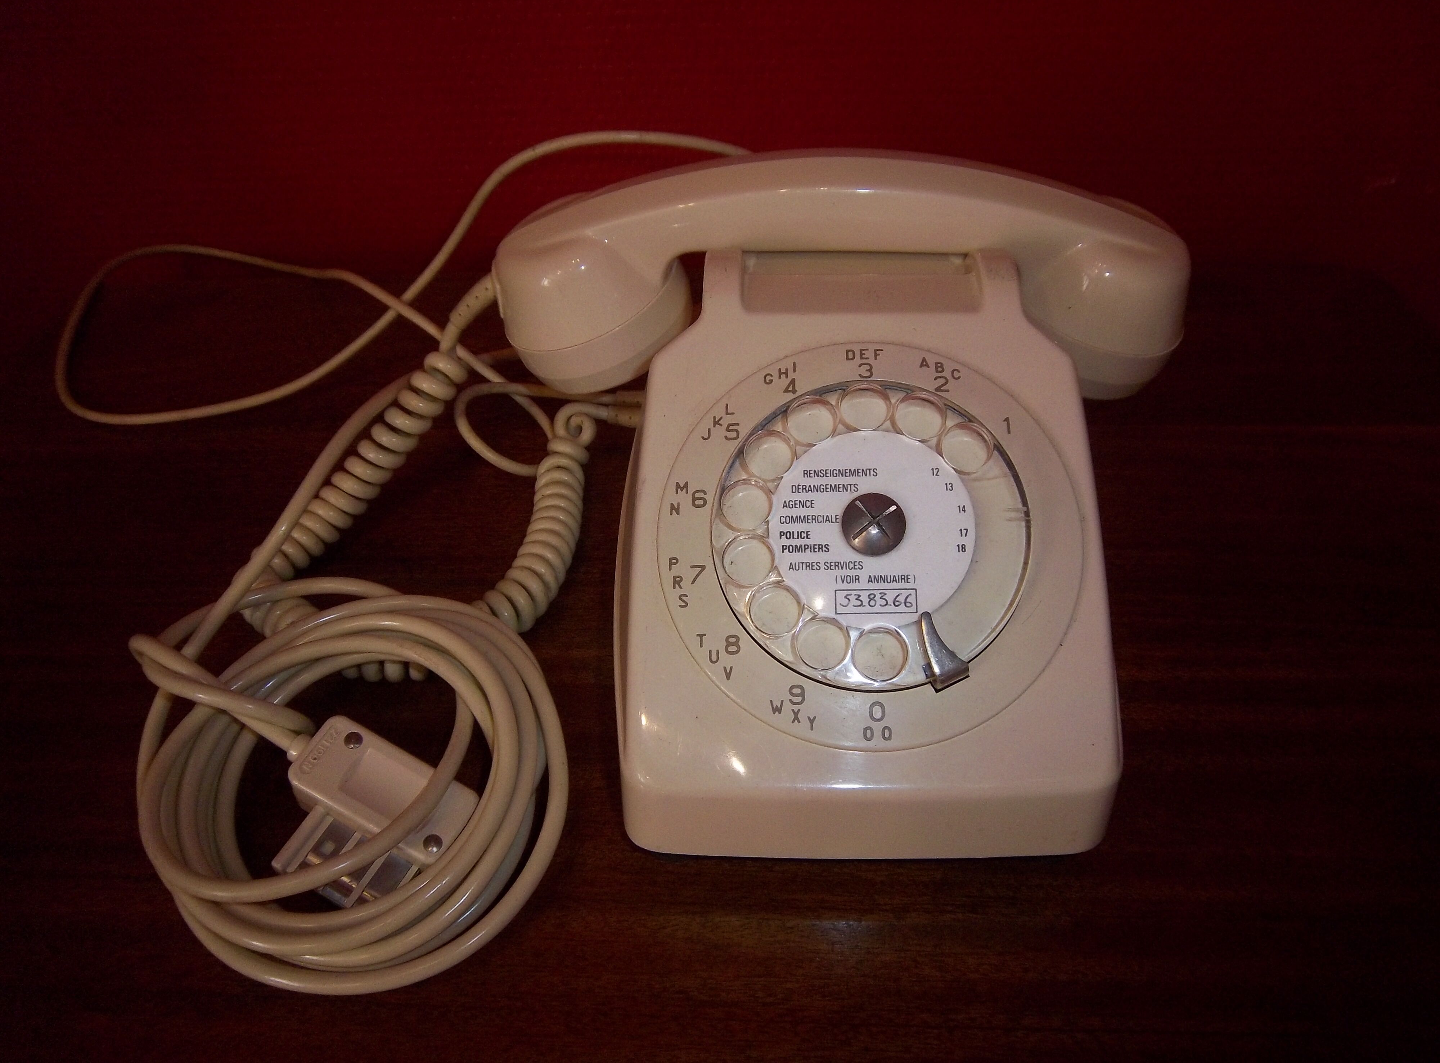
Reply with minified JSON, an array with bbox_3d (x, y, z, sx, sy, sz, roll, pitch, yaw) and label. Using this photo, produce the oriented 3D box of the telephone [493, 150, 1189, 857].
[{"bbox_3d":[0.037,-0.029,0.351,0.219,0.131,0.212,-1,45,3],"label":"telephone"}]

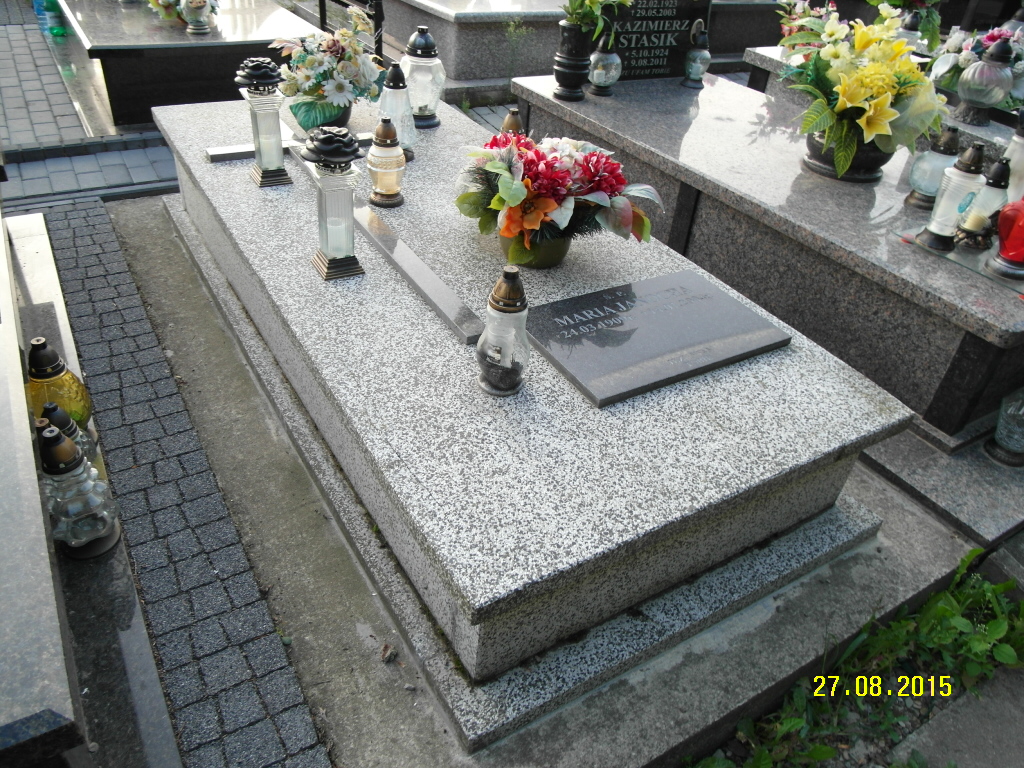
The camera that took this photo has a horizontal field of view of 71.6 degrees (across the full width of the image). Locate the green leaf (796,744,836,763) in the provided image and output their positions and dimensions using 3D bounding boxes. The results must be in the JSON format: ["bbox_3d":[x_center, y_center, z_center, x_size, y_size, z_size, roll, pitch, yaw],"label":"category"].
[{"bbox_3d":[0.531,0.644,1.239,0.057,0.009,0.029,5,35,-4],"label":"green leaf"}]

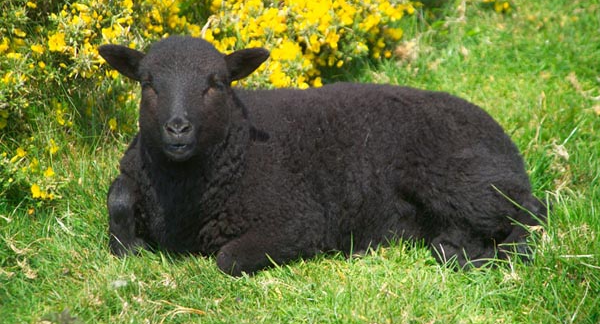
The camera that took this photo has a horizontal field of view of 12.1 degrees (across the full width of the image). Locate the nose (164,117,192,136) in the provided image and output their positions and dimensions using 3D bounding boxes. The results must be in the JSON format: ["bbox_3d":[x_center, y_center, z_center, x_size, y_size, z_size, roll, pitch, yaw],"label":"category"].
[{"bbox_3d":[-0.182,-0.053,4.240,0.043,0.031,0.028,1,14,4],"label":"nose"}]

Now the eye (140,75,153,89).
[{"bbox_3d":[-0.236,-0.123,4.340,0.013,0.022,0.023,-12,18,-41],"label":"eye"}]

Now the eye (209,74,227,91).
[{"bbox_3d":[-0.126,-0.122,4.340,0.026,0.024,0.014,-12,18,-41],"label":"eye"}]

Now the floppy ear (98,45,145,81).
[{"bbox_3d":[-0.276,-0.154,4.380,0.072,0.053,0.032,2,14,10],"label":"floppy ear"}]

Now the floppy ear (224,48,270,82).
[{"bbox_3d":[-0.081,-0.149,4.380,0.072,0.051,0.032,-2,14,-10],"label":"floppy ear"}]

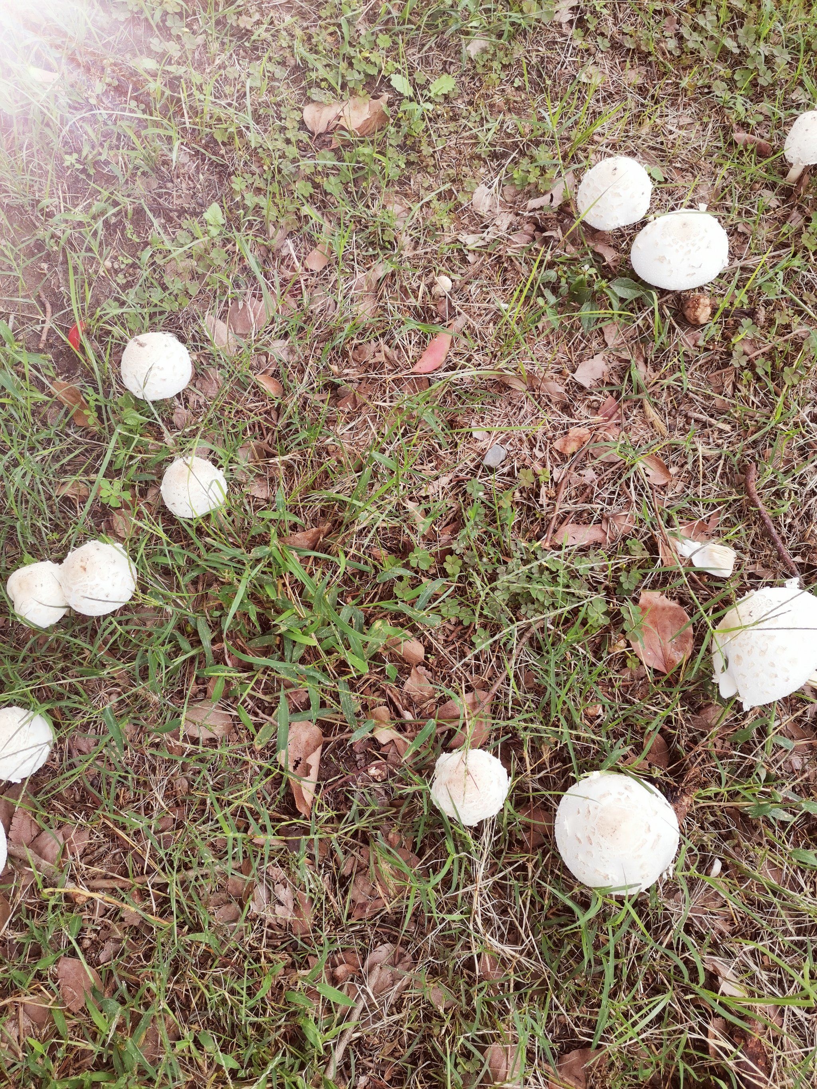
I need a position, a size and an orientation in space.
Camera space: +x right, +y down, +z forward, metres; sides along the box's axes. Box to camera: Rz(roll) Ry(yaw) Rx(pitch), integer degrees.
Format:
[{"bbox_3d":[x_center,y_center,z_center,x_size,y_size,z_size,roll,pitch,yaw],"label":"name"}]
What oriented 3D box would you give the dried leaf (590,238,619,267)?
[{"bbox_3d":[0.248,-0.361,1.012,0.026,0.011,0.045,-23,64,-12],"label":"dried leaf"}]

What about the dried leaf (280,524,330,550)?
[{"bbox_3d":[-0.122,-0.009,0.961,0.060,0.020,0.026,-16,62,-9],"label":"dried leaf"}]

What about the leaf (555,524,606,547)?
[{"bbox_3d":[0.199,-0.010,0.948,0.063,0.012,0.028,1,65,1],"label":"leaf"}]

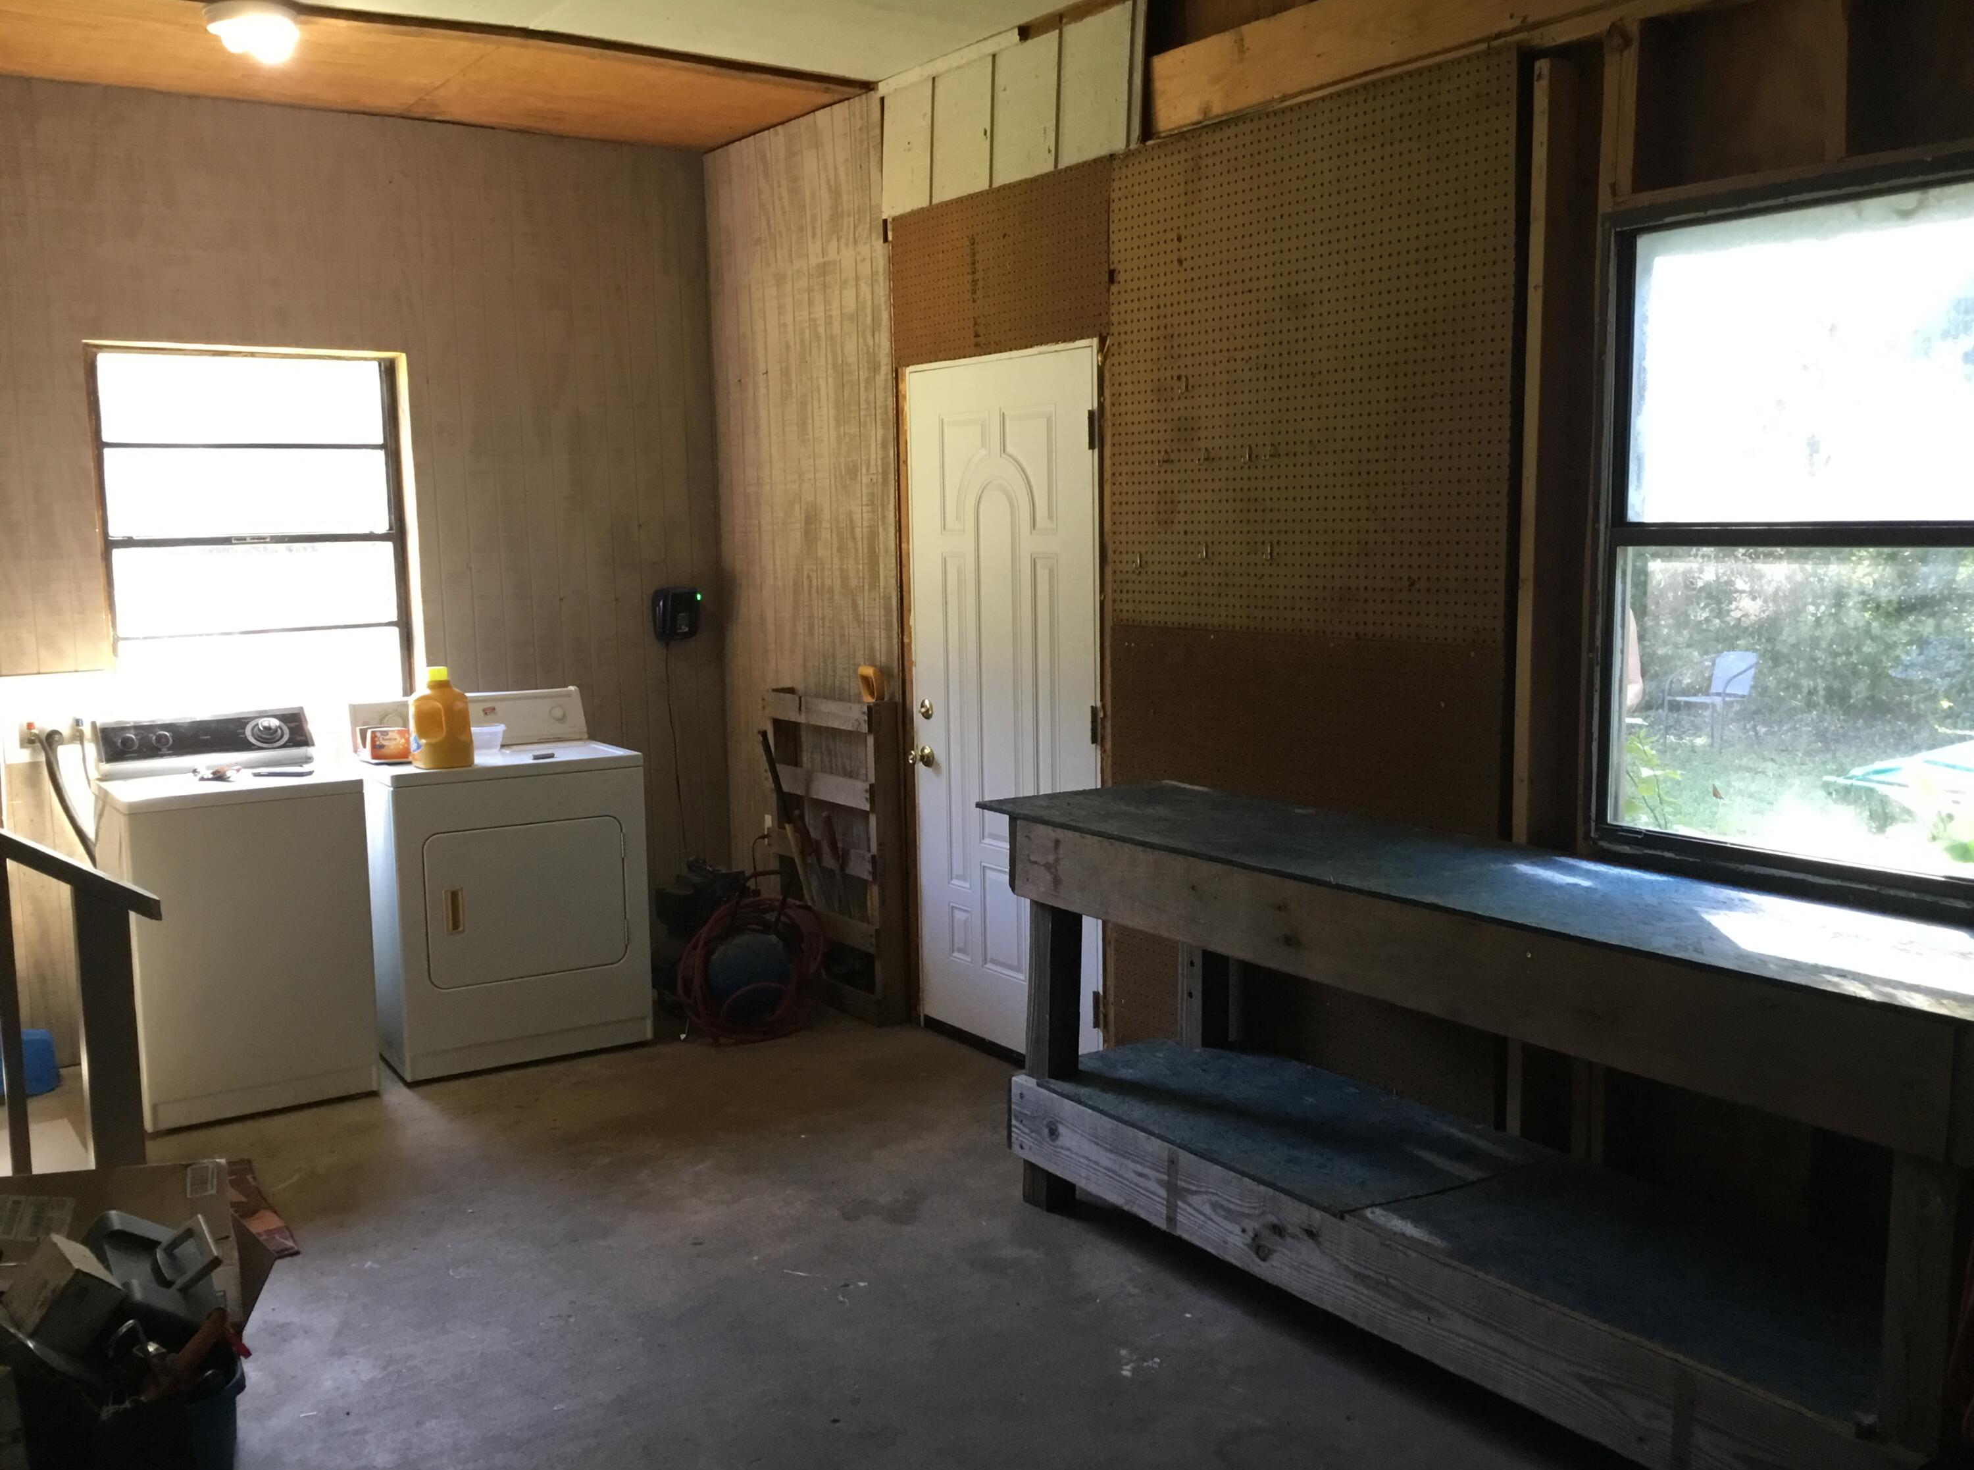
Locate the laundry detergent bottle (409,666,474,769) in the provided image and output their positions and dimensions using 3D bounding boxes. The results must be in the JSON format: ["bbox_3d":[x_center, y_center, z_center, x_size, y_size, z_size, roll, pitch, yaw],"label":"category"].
[{"bbox_3d":[-1.623,-0.056,5.235,0.175,0.290,0.130,6,11,42],"label":"laundry detergent bottle"}]

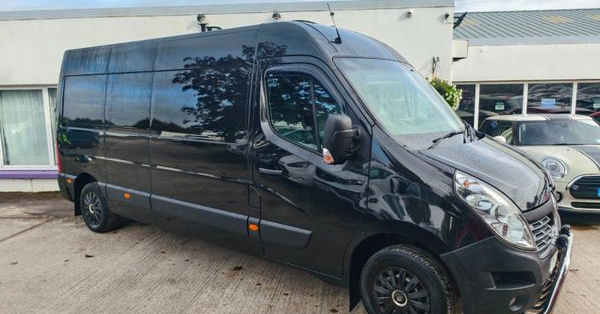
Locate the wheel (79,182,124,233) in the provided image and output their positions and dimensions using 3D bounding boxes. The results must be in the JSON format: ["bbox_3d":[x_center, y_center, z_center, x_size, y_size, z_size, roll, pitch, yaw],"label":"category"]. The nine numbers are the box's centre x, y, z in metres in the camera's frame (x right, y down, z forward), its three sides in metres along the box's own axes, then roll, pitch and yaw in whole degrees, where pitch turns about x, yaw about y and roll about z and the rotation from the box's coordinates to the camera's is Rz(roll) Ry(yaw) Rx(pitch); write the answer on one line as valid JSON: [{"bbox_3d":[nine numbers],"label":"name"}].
[{"bbox_3d":[-2.744,0.682,5.481,0.700,0.700,0.230,5,10,35],"label":"wheel"}]

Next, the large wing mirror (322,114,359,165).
[{"bbox_3d":[0.282,-0.131,2.898,0.190,0.370,0.250,5,10,35],"label":"large wing mirror"}]

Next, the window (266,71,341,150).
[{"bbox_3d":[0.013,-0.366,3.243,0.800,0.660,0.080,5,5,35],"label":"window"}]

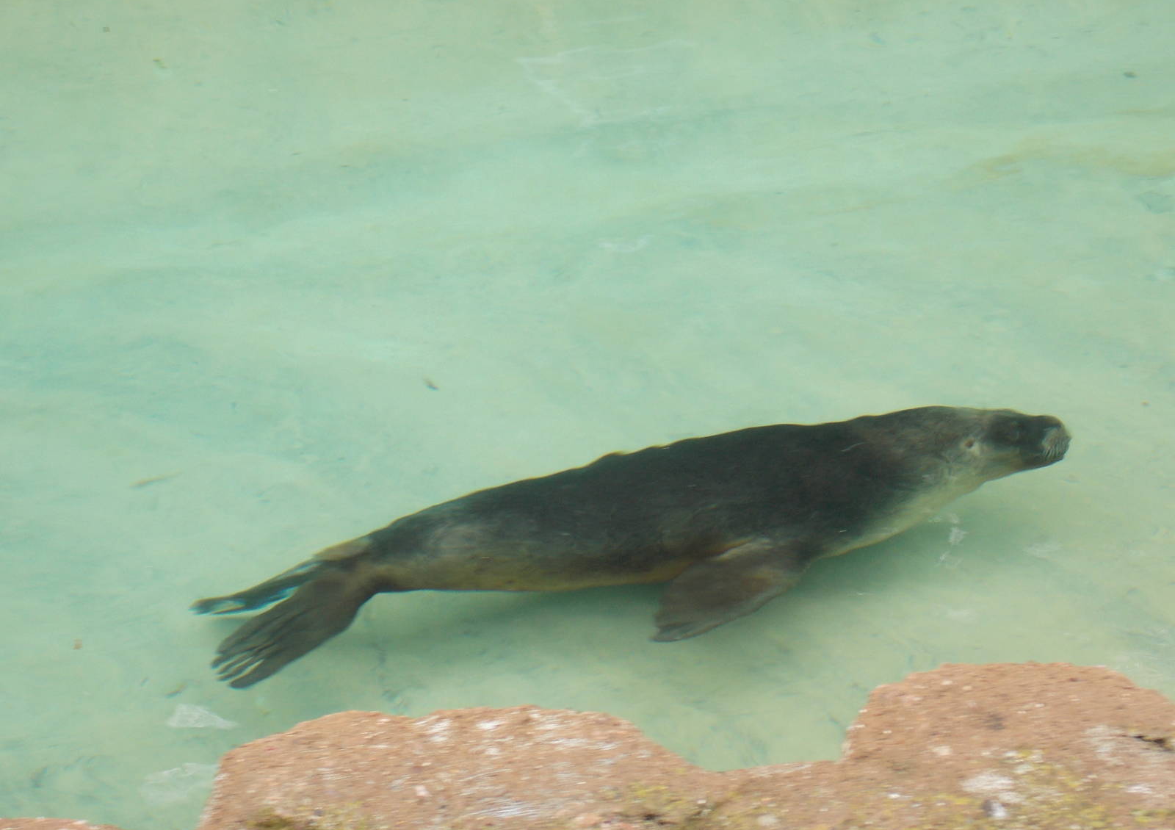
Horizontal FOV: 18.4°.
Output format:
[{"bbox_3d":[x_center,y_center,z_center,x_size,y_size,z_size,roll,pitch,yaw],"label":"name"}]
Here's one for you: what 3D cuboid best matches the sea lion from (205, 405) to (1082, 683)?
[{"bbox_3d":[0.108,0.290,8.600,2.140,0.430,0.640,-12,29,-12],"label":"sea lion"}]

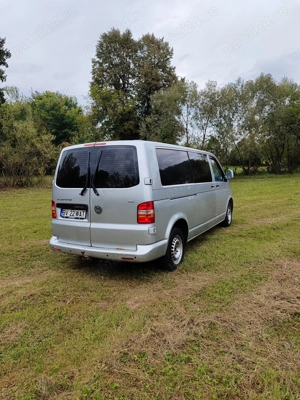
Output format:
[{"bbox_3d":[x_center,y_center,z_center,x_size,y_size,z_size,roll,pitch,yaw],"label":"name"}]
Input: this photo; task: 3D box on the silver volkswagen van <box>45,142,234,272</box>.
[{"bbox_3d":[0.430,-0.063,6.360,1.980,1.980,5.250,1,6,29],"label":"silver volkswagen van"}]

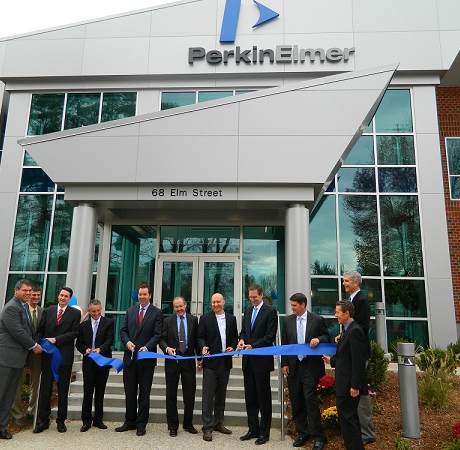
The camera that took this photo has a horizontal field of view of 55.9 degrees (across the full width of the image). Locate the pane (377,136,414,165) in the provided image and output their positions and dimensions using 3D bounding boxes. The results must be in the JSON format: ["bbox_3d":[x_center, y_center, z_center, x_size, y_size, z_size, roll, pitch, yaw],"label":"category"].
[{"bbox_3d":[3.895,-1.744,10.154,0.840,0.717,0.060,0,-12,4],"label":"pane"}]

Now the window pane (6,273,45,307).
[{"bbox_3d":[-5.555,1.819,11.806,1.015,0.934,0.050,0,-12,4],"label":"window pane"}]

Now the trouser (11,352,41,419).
[{"bbox_3d":[-2.766,2.111,5.892,0.370,0.950,0.300,9,-14,-32],"label":"trouser"}]

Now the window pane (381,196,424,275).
[{"bbox_3d":[3.853,0.238,9.727,0.839,1.869,0.060,0,-12,4],"label":"window pane"}]

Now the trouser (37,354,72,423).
[{"bbox_3d":[-2.244,2.079,5.646,0.420,0.920,0.310,1,-13,-1],"label":"trouser"}]

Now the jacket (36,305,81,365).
[{"bbox_3d":[-2.233,1.397,5.736,0.490,0.760,0.330,2,-13,-4],"label":"jacket"}]

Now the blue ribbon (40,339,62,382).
[{"bbox_3d":[-2.226,1.690,5.405,0.250,0.520,0.130,0,-12,3],"label":"blue ribbon"}]

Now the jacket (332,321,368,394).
[{"bbox_3d":[1.266,1.408,4.610,0.390,0.787,0.470,0,-12,8],"label":"jacket"}]

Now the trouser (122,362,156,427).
[{"bbox_3d":[-1.205,2.168,5.725,0.396,0.980,0.300,1,-12,2],"label":"trouser"}]

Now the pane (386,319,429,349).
[{"bbox_3d":[3.804,2.395,9.262,0.837,0.720,0.060,0,-12,4],"label":"pane"}]

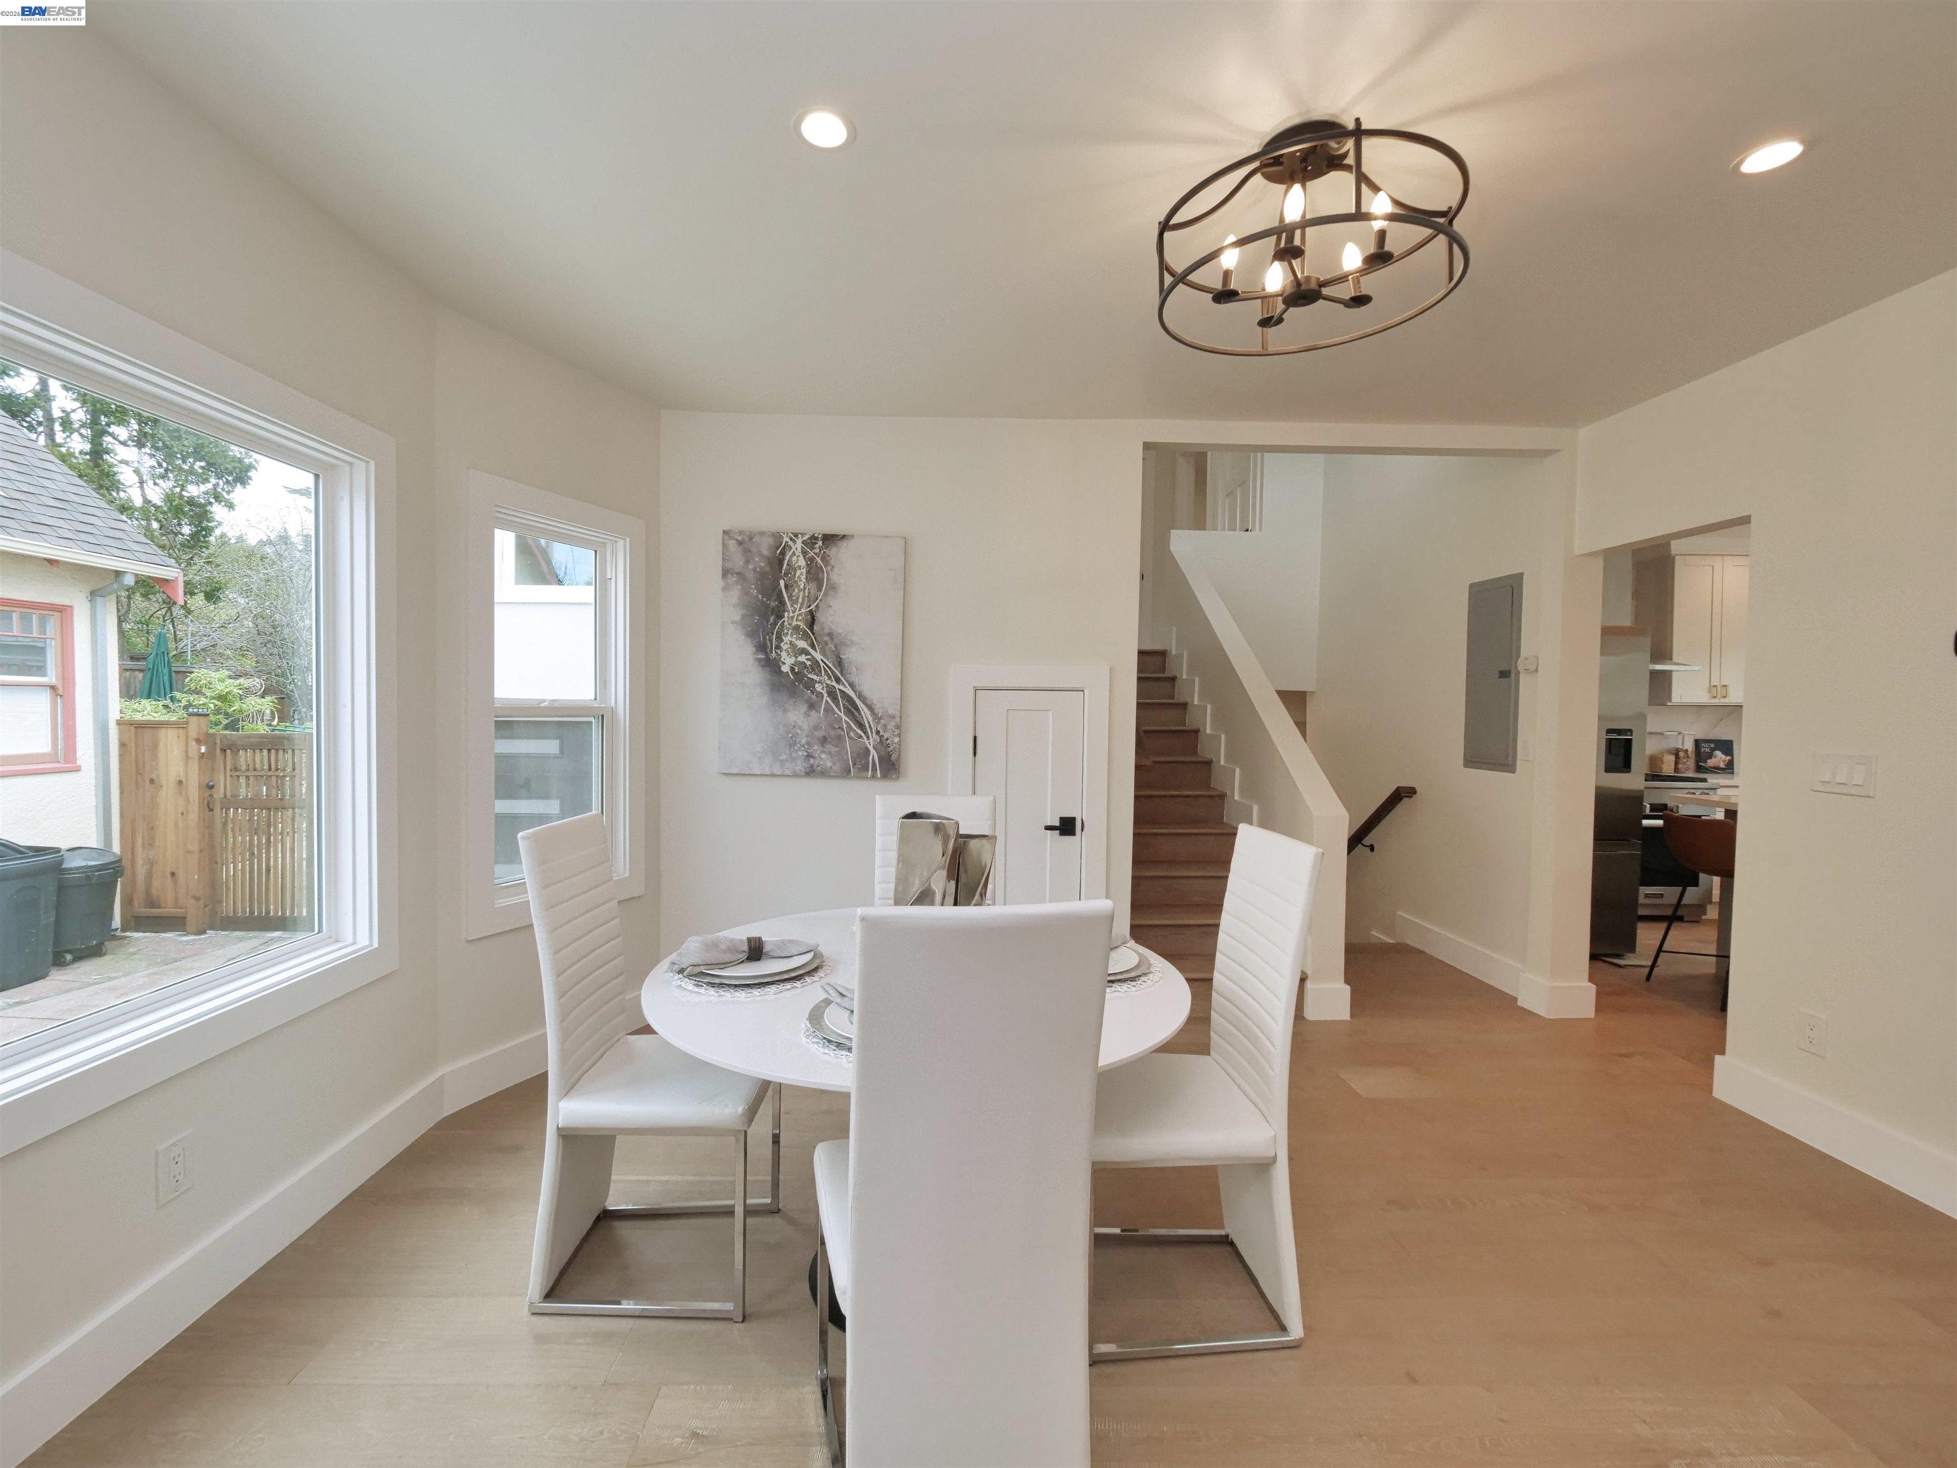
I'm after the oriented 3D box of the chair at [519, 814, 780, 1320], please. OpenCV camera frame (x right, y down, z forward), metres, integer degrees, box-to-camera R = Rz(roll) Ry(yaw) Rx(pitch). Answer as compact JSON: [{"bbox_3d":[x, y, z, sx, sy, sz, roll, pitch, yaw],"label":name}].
[{"bbox_3d":[-0.731,0.729,1.856,0.485,1.040,0.370,1,2,-1],"label":"chair"}]

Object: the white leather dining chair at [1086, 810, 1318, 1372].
[{"bbox_3d":[0.433,0.749,1.789,0.480,1.040,0.370,1,2,-5],"label":"white leather dining chair"}]

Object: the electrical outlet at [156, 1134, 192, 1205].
[{"bbox_3d":[-1.668,0.904,1.647,0.009,0.119,0.074,1,2,-1],"label":"electrical outlet"}]

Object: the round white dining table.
[{"bbox_3d":[-0.129,0.895,1.824,1.180,0.725,1.180,1,2,-1],"label":"round white dining table"}]

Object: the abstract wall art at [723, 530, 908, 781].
[{"bbox_3d":[-0.704,-0.329,3.361,0.770,1.018,0.035,1,2,-1],"label":"abstract wall art"}]

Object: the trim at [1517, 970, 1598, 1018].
[{"bbox_3d":[2.604,1.172,3.553,0.230,0.145,0.175,1,2,-1],"label":"trim"}]

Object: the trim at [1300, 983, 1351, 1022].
[{"bbox_3d":[1.510,1.161,3.448,0.200,0.140,0.085,1,2,-1],"label":"trim"}]

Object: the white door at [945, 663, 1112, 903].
[{"bbox_3d":[0.219,0.459,3.423,0.675,1.508,0.060,1,2,-1],"label":"white door"}]

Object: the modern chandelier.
[{"bbox_3d":[0.709,-1.111,1.722,0.610,0.350,0.610,1,2,-1],"label":"modern chandelier"}]

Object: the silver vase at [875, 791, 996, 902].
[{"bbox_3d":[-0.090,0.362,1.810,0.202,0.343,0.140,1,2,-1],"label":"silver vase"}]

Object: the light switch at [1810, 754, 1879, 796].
[{"bbox_3d":[2.611,0.124,2.394,0.011,0.117,0.166,1,2,-1],"label":"light switch"}]

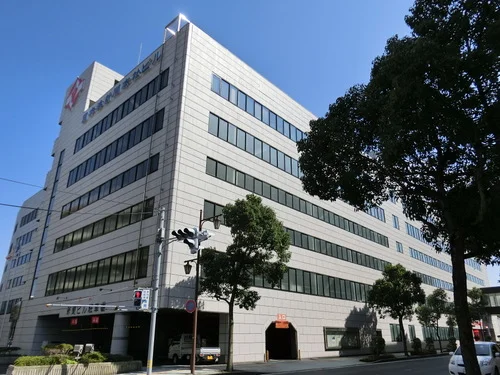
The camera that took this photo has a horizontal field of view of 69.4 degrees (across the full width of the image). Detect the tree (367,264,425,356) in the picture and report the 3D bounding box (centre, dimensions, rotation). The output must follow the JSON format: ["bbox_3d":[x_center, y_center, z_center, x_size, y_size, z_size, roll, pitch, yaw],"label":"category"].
[{"bbox_3d":[14.454,11.945,35.514,5.200,8.350,5.300,-19,-29,39],"label":"tree"}]

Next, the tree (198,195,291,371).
[{"bbox_3d":[-0.229,5.037,20.361,4.900,9.500,5.000,0,-22,0],"label":"tree"}]

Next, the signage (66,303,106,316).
[{"bbox_3d":[-12.887,9.494,28.196,6.914,0.604,0.100,-19,-29,39],"label":"signage"}]

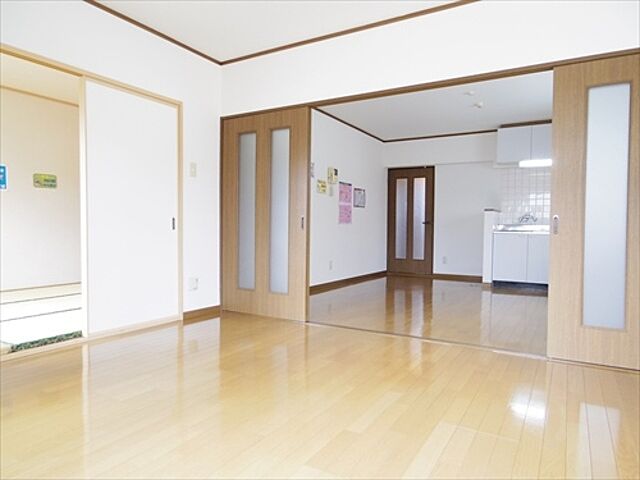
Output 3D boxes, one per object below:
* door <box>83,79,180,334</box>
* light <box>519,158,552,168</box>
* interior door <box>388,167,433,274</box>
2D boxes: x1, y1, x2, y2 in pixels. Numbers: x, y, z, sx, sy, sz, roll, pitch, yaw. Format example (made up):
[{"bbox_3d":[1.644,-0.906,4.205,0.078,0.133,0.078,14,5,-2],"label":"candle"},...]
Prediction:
[{"bbox_3d":[-1.471,-0.223,3.364,0.045,1.814,0.830,2,2,30],"label":"door"},{"bbox_3d":[3.170,-1.098,6.117,0.540,0.080,0.100,2,2,30],"label":"light"},{"bbox_3d":[1.583,-0.320,7.400,0.830,1.863,0.100,2,2,30],"label":"interior door"}]

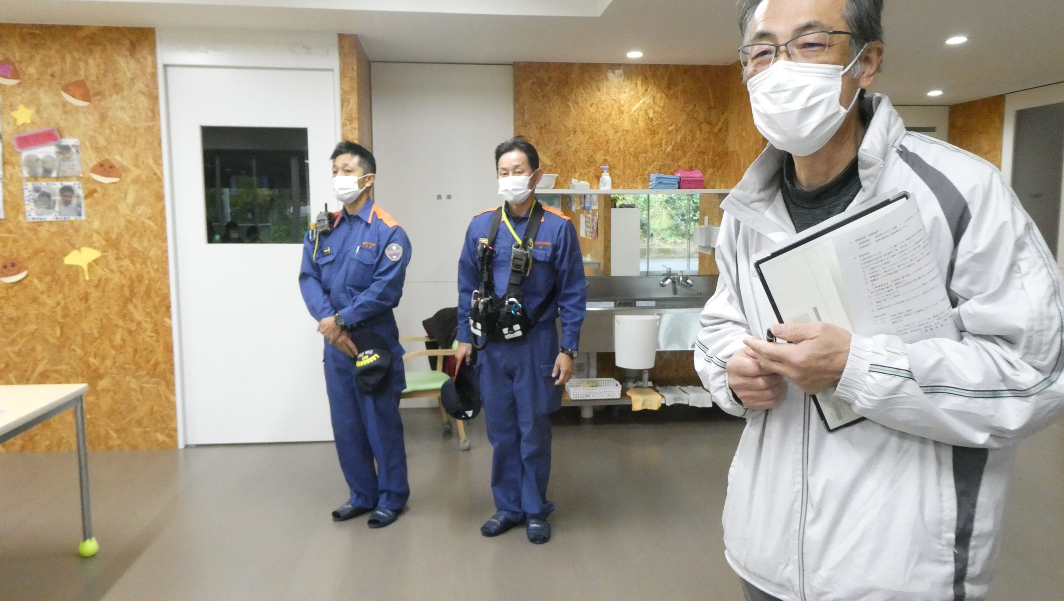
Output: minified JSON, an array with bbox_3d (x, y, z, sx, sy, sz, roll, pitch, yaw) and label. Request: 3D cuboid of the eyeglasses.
[{"bbox_3d":[0.394,-0.348,1.064,0.140,0.047,0.140,-9,10,-41],"label":"eyeglasses"}]

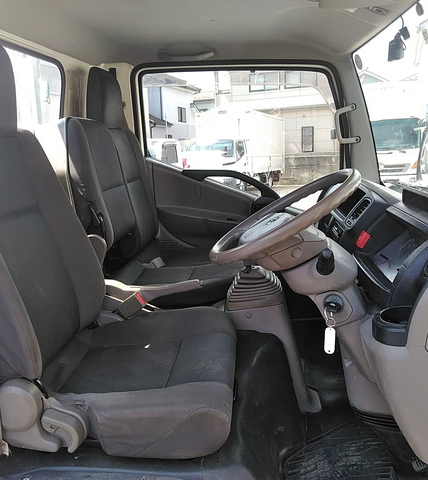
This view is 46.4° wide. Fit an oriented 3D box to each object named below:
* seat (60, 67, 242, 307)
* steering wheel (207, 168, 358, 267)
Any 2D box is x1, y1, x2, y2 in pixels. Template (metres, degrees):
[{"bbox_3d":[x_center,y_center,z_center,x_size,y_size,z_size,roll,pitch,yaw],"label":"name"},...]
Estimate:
[{"bbox_3d":[-0.208,-0.223,1.927,0.620,0.900,0.750,-1,11,3],"label":"seat"},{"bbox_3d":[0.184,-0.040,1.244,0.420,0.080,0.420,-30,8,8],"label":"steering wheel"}]

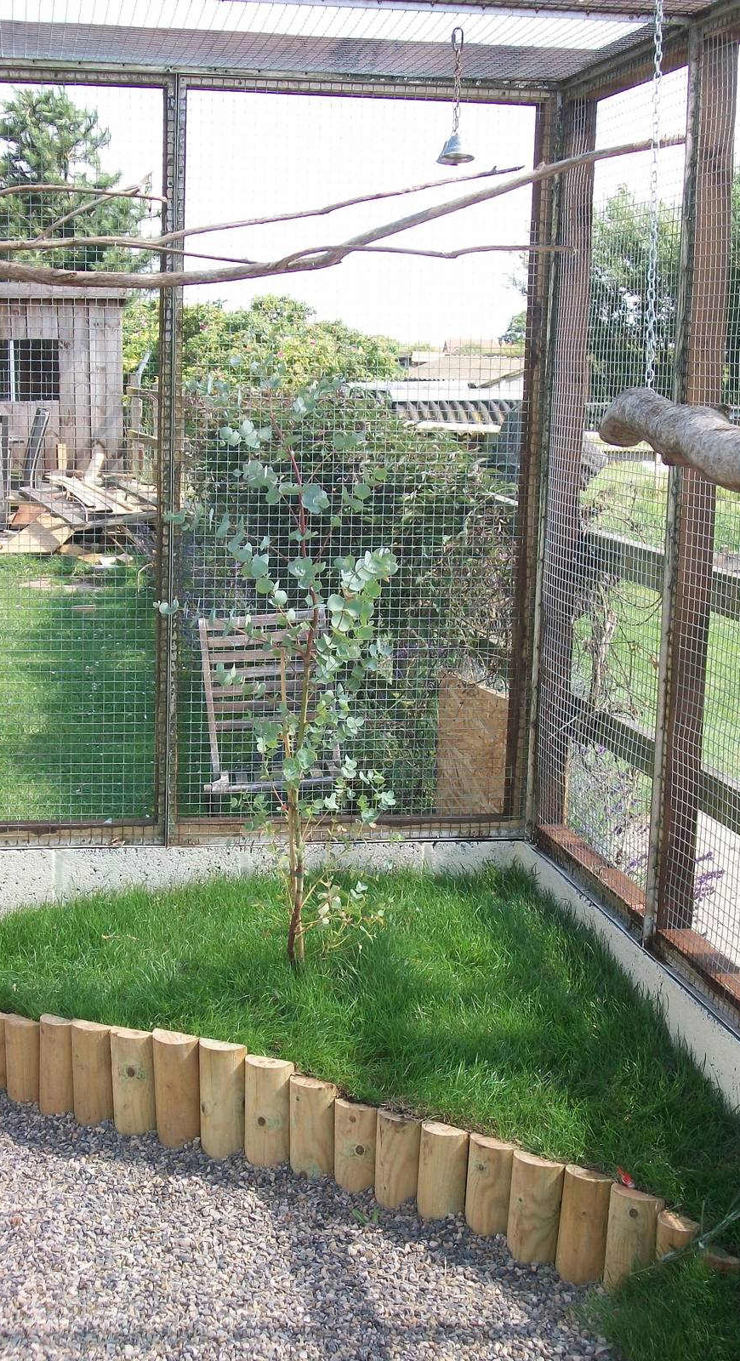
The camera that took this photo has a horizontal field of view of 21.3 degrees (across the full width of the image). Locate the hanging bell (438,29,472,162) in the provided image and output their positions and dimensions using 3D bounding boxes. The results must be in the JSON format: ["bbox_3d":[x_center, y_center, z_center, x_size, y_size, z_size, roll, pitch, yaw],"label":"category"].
[{"bbox_3d":[0.176,-1.185,3.993,0.072,0.268,0.072,0,9,-10],"label":"hanging bell"}]

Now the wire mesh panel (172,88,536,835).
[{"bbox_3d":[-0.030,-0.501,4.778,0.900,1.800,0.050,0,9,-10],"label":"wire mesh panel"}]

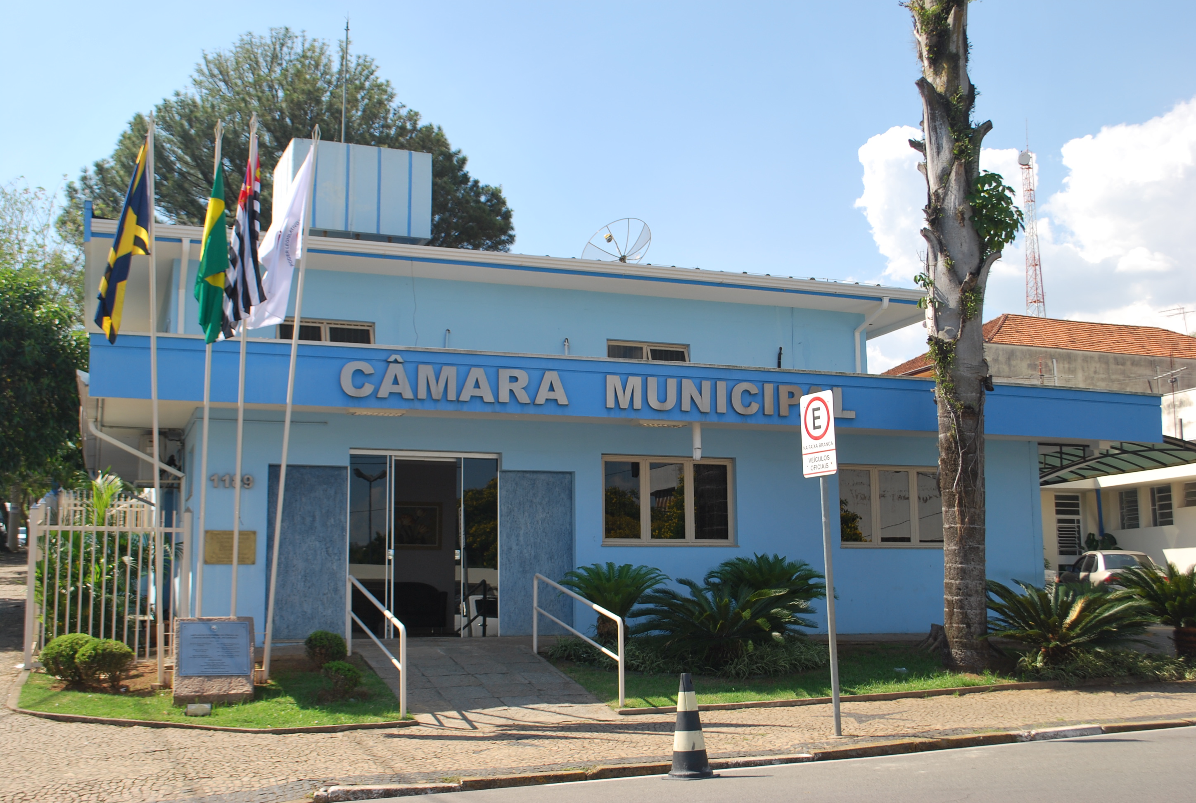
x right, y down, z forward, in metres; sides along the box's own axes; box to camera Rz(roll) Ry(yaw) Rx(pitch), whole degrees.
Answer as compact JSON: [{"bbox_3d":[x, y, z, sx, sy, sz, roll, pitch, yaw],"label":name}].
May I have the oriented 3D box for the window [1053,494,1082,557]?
[{"bbox_3d":[12.691,3.335,35.002,0.899,1.633,0.100,3,-9,-21],"label":"window"}]

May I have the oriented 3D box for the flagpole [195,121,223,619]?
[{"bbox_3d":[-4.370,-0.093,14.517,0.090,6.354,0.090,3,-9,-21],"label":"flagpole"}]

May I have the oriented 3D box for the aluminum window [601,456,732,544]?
[{"bbox_3d":[0.971,1.317,17.420,1.941,1.222,0.100,3,-9,-21],"label":"aluminum window"}]

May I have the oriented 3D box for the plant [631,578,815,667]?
[{"bbox_3d":[1.428,2.521,14.809,1.974,1.013,1.848,0,-8,0],"label":"plant"}]

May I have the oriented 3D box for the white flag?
[{"bbox_3d":[-3.675,-1.908,15.063,0.770,2.120,0.350,3,-9,-21],"label":"white flag"}]

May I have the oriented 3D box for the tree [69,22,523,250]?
[{"bbox_3d":[-9.025,-2.230,36.596,13.286,17.460,12.622,3,-9,-21],"label":"tree"}]

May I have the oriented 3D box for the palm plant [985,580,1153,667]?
[{"bbox_3d":[5.825,2.737,16.044,1.954,1.086,1.829,3,-9,-19],"label":"palm plant"}]

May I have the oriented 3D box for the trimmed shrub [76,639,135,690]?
[{"bbox_3d":[-4.968,2.655,13.100,0.580,0.530,0.560,3,-9,-21],"label":"trimmed shrub"}]

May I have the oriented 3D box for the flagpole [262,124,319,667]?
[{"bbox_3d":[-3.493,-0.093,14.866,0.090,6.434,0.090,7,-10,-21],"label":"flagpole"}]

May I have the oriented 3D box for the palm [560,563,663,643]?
[{"bbox_3d":[0.190,2.586,16.477,1.340,1.070,1.300,-1,-8,0],"label":"palm"}]

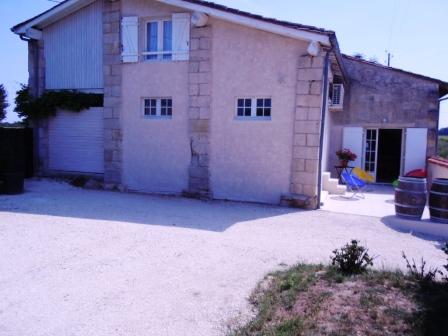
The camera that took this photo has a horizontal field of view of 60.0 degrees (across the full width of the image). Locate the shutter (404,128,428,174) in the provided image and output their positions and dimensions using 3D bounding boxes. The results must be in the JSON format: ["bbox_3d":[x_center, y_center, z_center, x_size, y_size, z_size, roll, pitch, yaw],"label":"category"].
[{"bbox_3d":[7.206,-0.438,14.521,0.730,2.120,0.050,4,6,22],"label":"shutter"}]

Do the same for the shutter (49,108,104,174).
[{"bbox_3d":[-4.949,-0.963,13.027,2.400,2.120,0.100,4,6,22],"label":"shutter"}]

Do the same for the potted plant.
[{"bbox_3d":[4.506,-0.367,14.260,0.721,0.676,0.649,3,6,20],"label":"potted plant"}]

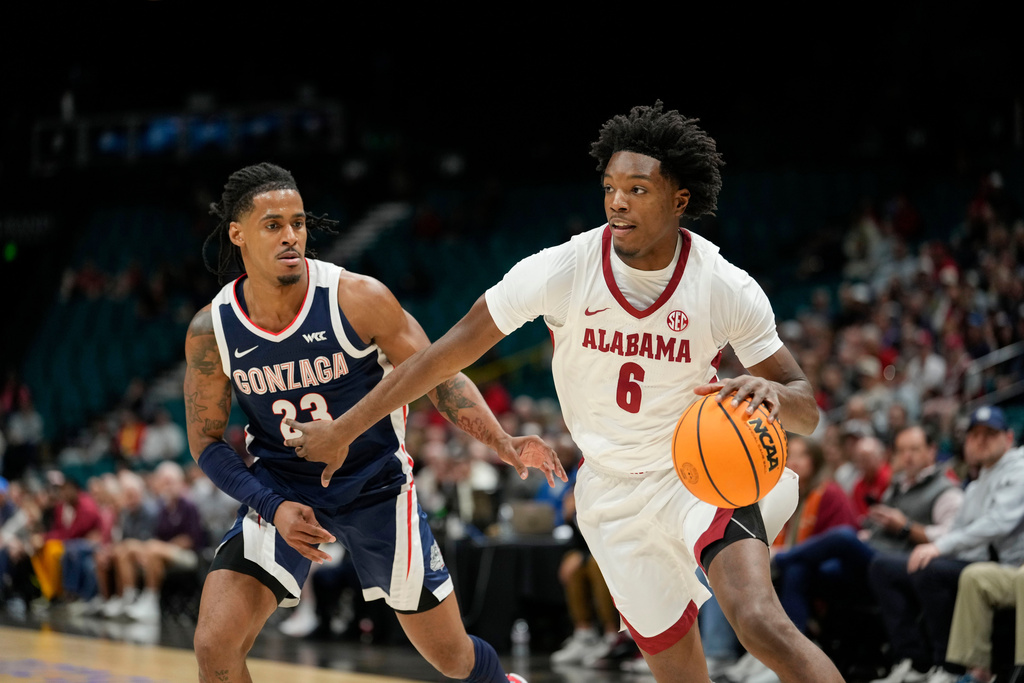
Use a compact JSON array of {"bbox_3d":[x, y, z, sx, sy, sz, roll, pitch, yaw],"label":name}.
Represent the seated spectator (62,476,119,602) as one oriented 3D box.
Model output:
[{"bbox_3d":[-3.687,1.761,21.900,0.850,1.190,0.550,3,-5,-32],"label":"seated spectator"}]

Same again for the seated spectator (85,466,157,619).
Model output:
[{"bbox_3d":[-3.260,1.677,20.900,0.850,1.210,0.560,3,-5,-32],"label":"seated spectator"}]

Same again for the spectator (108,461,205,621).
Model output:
[{"bbox_3d":[-2.840,1.584,20.000,0.850,1.260,0.580,3,-5,-33],"label":"spectator"}]

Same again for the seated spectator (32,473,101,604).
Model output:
[{"bbox_3d":[-4.031,1.809,22.600,0.900,1.200,0.600,3,-5,-33],"label":"seated spectator"}]

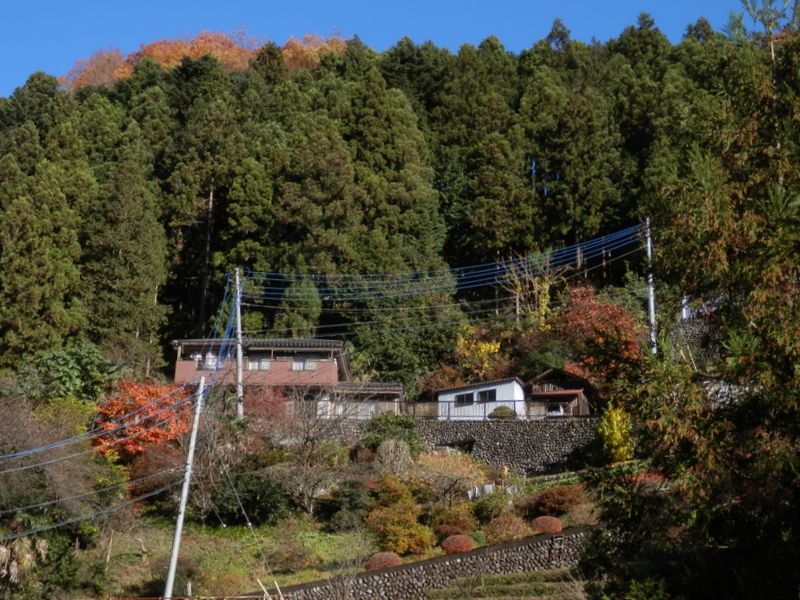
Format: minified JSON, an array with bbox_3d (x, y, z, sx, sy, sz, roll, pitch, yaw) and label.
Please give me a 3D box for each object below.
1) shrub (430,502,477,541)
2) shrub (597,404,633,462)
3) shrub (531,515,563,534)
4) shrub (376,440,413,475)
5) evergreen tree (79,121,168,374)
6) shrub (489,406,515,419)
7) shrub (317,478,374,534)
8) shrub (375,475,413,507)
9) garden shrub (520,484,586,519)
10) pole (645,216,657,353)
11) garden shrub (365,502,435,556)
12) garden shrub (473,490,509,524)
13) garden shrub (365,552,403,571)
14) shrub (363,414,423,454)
[{"bbox_3d":[2.817,11.499,64.500,2.450,2.050,2.200,0,-10,0],"label":"shrub"},{"bbox_3d":[11.172,6.953,65.000,1.880,3.020,1.780,0,-15,0],"label":"shrub"},{"bbox_3d":[6.574,10.074,56.000,1.440,0.900,1.440,0,-15,0],"label":"shrub"},{"bbox_3d":[-0.328,7.999,63.000,1.920,2.010,1.920,0,-15,0],"label":"shrub"},{"bbox_3d":[-21.491,-4.003,97.000,6.900,20.000,6.600,0,-10,0],"label":"evergreen tree"},{"bbox_3d":[6.488,7.185,79.000,1.750,0.900,1.600,0,-10,0],"label":"shrub"},{"bbox_3d":[-2.808,10.785,65.500,2.850,2.750,2.500,0,-10,0],"label":"shrub"},{"bbox_3d":[-0.310,9.159,59.500,1.810,1.680,1.810,0,-15,0],"label":"shrub"},{"bbox_3d":[8.487,11.141,69.000,3.600,1.850,2.800,0,-10,0],"label":"garden shrub"},{"bbox_3d":[18.101,-0.901,90.000,0.320,10.200,0.320,0,-10,0],"label":"pole"},{"bbox_3d":[-0.025,11.493,62.500,3.450,2.700,3.000,0,-10,0],"label":"garden shrub"},{"bbox_3d":[4.252,9.683,58.000,1.770,1.660,1.770,0,-15,0],"label":"garden shrub"},{"bbox_3d":[-0.674,10.705,51.000,1.550,0.770,1.550,0,-15,0],"label":"garden shrub"},{"bbox_3d":[-0.397,7.219,66.000,3.170,2.330,2.540,0,-15,0],"label":"shrub"}]

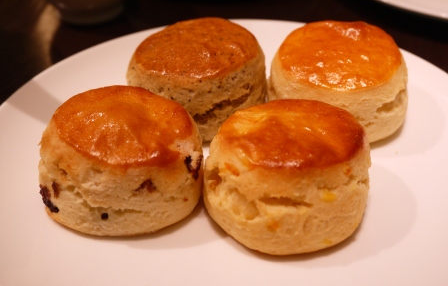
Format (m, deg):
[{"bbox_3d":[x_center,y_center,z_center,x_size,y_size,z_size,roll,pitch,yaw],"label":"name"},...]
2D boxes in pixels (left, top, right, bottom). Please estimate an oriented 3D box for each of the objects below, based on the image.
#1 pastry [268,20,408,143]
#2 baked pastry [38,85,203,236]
[{"bbox_3d":[0.052,-0.028,0.262,0.062,0.040,0.062,-1,37,0],"label":"pastry"},{"bbox_3d":[-0.041,0.005,0.224,0.063,0.038,0.063,-1,37,0],"label":"baked pastry"}]

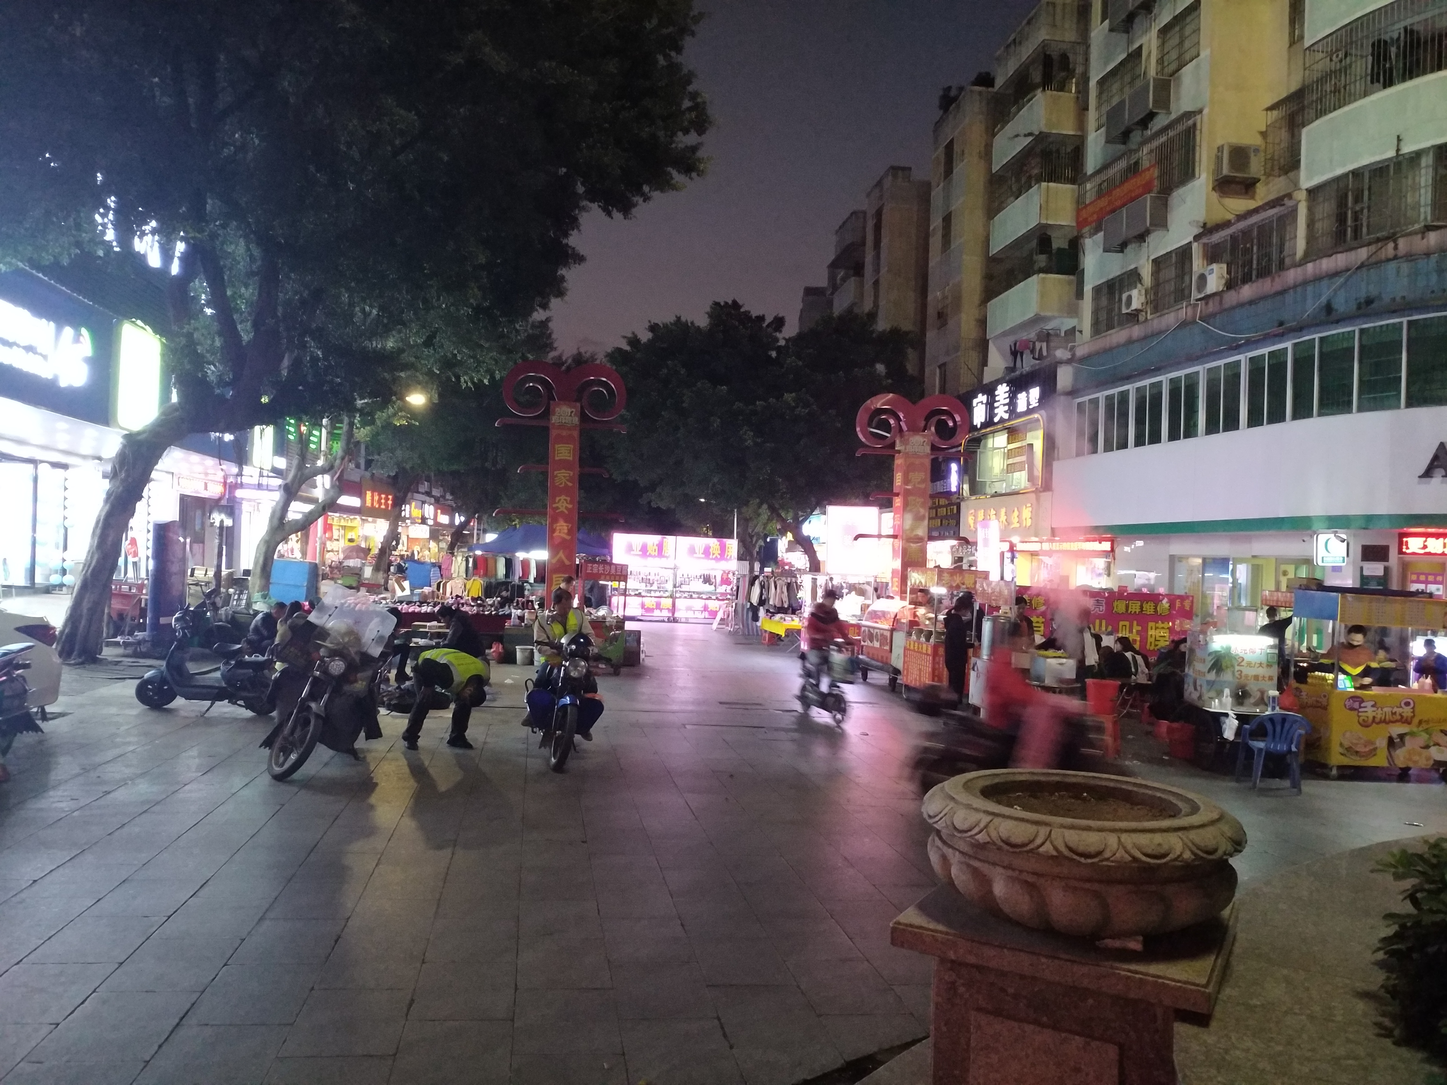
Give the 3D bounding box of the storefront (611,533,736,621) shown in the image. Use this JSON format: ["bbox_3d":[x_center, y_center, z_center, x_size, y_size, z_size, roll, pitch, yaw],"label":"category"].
[{"bbox_3d":[-1.652,1.118,35.889,3.950,2.620,1.200,3,-1,-11],"label":"storefront"}]

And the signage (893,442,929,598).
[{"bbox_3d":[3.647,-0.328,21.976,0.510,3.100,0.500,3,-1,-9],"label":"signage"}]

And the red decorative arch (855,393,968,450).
[{"bbox_3d":[3.669,-2.358,22.000,2.200,1.070,0.420,3,-1,-9],"label":"red decorative arch"}]

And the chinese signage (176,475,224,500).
[{"bbox_3d":[-17.400,-1.850,38.000,0.200,0.620,5.200,2,0,-10],"label":"chinese signage"}]

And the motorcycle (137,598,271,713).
[{"bbox_3d":[-5.350,1.210,11.800,1.700,1.100,0.680,2,0,3],"label":"motorcycle"}]

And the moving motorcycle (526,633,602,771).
[{"bbox_3d":[-1.470,1.390,10.100,0.750,1.100,1.930,2,0,-16],"label":"moving motorcycle"}]

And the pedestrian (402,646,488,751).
[{"bbox_3d":[-2.461,1.398,10.107,0.720,0.920,0.720,3,-1,-20],"label":"pedestrian"}]

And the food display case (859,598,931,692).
[{"bbox_3d":[2.840,1.630,18.150,0.750,1.420,1.650,2,0,-11],"label":"food display case"}]

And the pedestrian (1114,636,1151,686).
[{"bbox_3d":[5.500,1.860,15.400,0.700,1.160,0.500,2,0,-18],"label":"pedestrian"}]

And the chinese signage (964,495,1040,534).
[{"bbox_3d":[7.469,-0.703,30.500,0.220,1.080,5.000,3,-1,-9],"label":"chinese signage"}]

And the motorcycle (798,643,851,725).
[{"bbox_3d":[1.250,1.645,13.826,0.580,1.000,1.520,3,-1,-18],"label":"motorcycle"}]

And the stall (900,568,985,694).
[{"bbox_3d":[3.250,1.380,16.840,0.820,1.930,1.150,2,0,-15],"label":"stall"}]

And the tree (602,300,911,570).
[{"bbox_3d":[1.140,-2.230,32.000,8.800,9.200,8.500,2,0,0],"label":"tree"}]

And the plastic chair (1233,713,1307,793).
[{"bbox_3d":[5.080,1.930,10.430,0.580,0.750,0.550,2,0,14],"label":"plastic chair"}]

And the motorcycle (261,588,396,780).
[{"bbox_3d":[-3.081,1.106,9.040,0.870,1.350,1.920,2,-1,5],"label":"motorcycle"}]

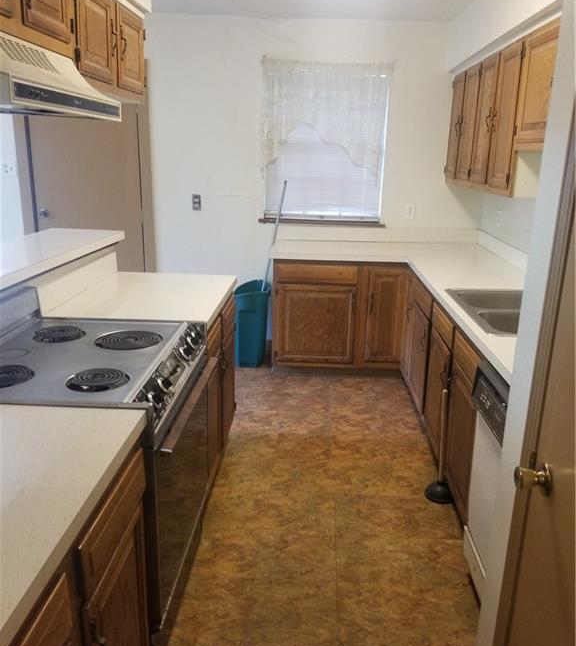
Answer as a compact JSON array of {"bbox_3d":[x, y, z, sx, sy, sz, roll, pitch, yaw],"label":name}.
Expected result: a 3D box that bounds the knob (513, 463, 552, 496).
[{"bbox_3d":[0.477,0.306,1.130,0.065,0.061,0.061,2,16,3],"label":"knob"}]

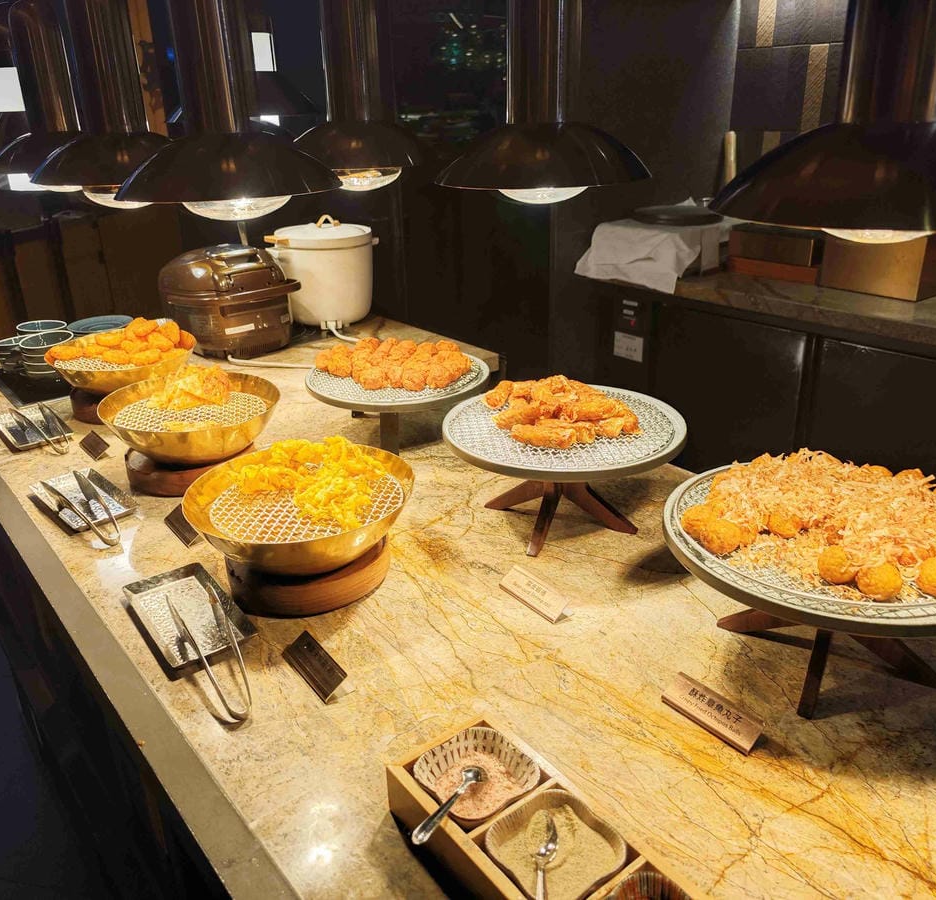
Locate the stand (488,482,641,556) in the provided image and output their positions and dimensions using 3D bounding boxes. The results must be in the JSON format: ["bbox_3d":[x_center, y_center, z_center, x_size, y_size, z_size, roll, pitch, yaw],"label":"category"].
[{"bbox_3d":[0.136,0.041,1.178,0.178,0.141,0.178,-10,25,-18],"label":"stand"}]

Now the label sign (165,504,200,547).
[{"bbox_3d":[-0.403,0.104,1.141,0.034,0.026,0.099,-19,29,-34],"label":"label sign"}]

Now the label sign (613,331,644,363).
[{"bbox_3d":[0.609,-0.390,3.024,0.004,0.093,0.141,-19,29,-35],"label":"label sign"}]

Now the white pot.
[{"bbox_3d":[-0.424,-0.542,2.352,0.335,0.295,0.290,-12,26,-23],"label":"white pot"}]

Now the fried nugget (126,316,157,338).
[{"bbox_3d":[-0.643,-0.241,1.570,0.055,0.038,0.045,-20,29,-35],"label":"fried nugget"}]

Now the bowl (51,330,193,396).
[{"bbox_3d":[-0.707,-0.170,1.656,0.302,0.086,0.302,-1,23,0],"label":"bowl"}]

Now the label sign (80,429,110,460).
[{"bbox_3d":[-0.651,-0.013,1.397,0.034,0.026,0.099,-20,29,-35],"label":"label sign"}]

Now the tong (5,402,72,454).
[{"bbox_3d":[-0.769,-0.039,1.442,0.060,0.033,0.235,-20,29,-36],"label":"tong"}]

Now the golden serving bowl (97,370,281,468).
[{"bbox_3d":[-0.468,-0.046,1.366,0.302,0.086,0.302,-1,23,0],"label":"golden serving bowl"}]

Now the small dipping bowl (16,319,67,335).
[{"bbox_3d":[-0.978,-0.266,1.838,0.113,0.042,0.113,-2,24,1],"label":"small dipping bowl"}]

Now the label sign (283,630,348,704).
[{"bbox_3d":[-0.160,0.225,0.844,0.034,0.026,0.099,-19,29,-34],"label":"label sign"}]

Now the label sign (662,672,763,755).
[{"bbox_3d":[0.242,0.254,0.779,0.034,0.026,0.099,-20,29,-35],"label":"label sign"}]

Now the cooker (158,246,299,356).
[{"bbox_3d":[-0.597,-0.385,1.995,0.260,0.222,0.325,-20,29,-36],"label":"cooker"}]

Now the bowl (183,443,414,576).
[{"bbox_3d":[-0.219,0.087,1.063,0.299,0.086,0.299,-1,23,0],"label":"bowl"}]

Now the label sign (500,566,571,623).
[{"bbox_3d":[0.087,0.179,1.012,0.037,0.022,0.105,-19,29,-35],"label":"label sign"}]

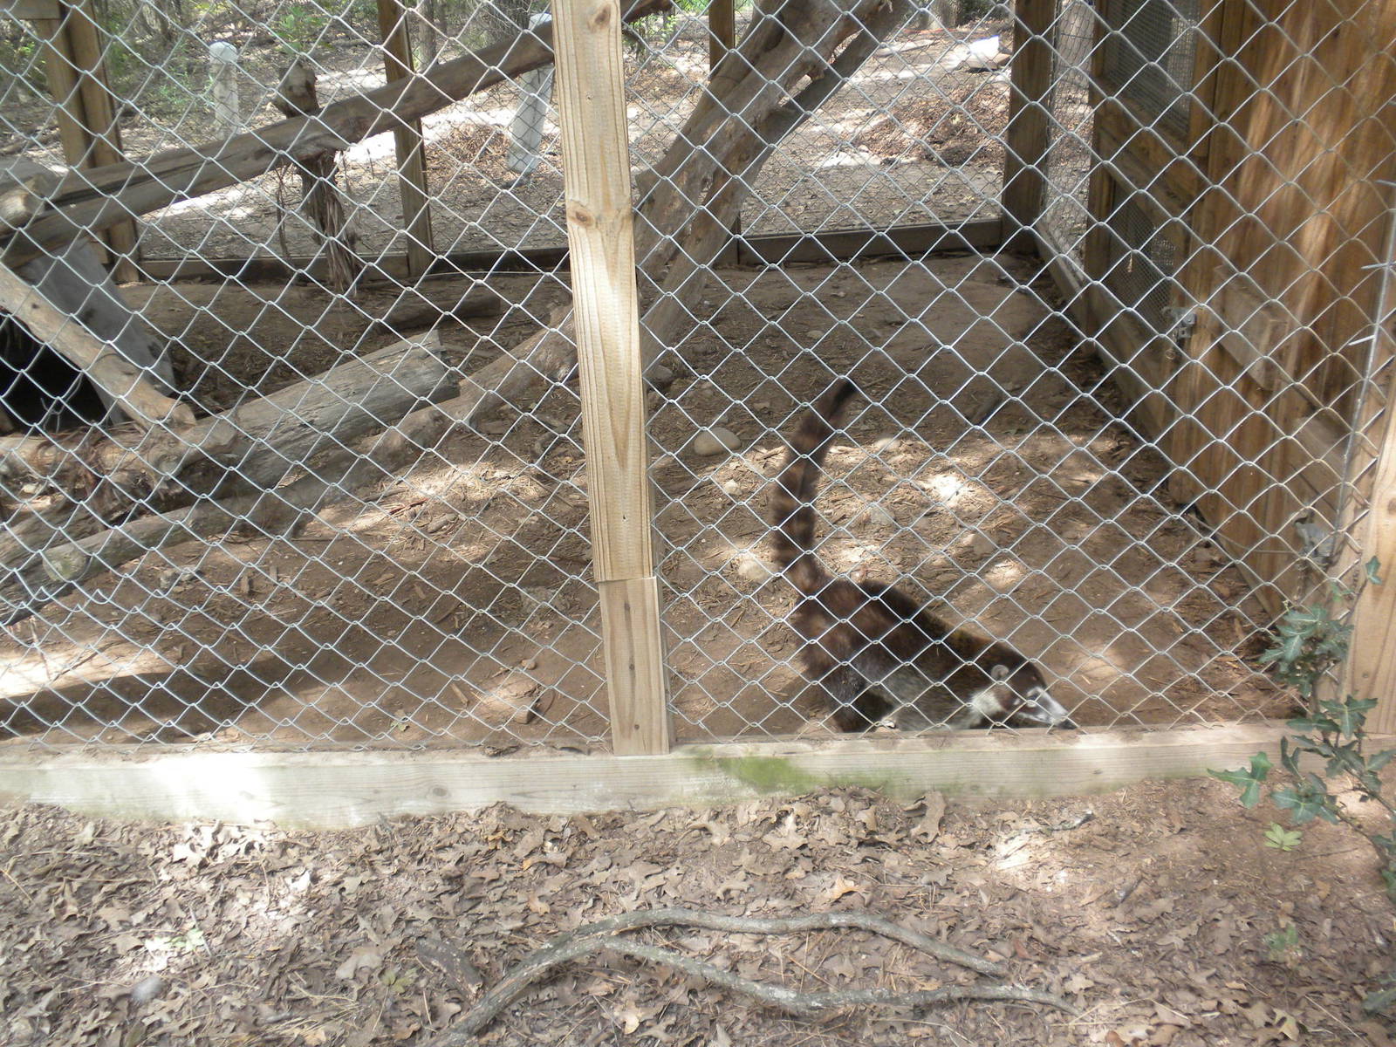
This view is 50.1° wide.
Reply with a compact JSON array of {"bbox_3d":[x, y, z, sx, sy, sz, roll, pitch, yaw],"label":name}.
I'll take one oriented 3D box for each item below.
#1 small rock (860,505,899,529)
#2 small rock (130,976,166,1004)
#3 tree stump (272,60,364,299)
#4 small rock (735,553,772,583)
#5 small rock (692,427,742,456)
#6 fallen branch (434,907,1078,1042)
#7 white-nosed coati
[{"bbox_3d":[0.402,-0.014,3.293,0.082,0.043,0.065,-2,23,0],"label":"small rock"},{"bbox_3d":[-0.748,0.634,2.026,0.048,0.034,0.042,-2,23,0],"label":"small rock"},{"bbox_3d":[-1.312,-1.195,5.150,0.230,0.800,0.200,-2,23,0],"label":"tree stump"},{"bbox_3d":[0.114,0.092,3.061,0.080,0.048,0.068,-2,23,0],"label":"small rock"},{"bbox_3d":[0.047,-0.205,3.765,0.125,0.065,0.095,-2,23,0],"label":"small rock"},{"bbox_3d":[0.071,0.593,2.006,0.830,0.060,0.260,-2,23,0],"label":"fallen branch"},{"bbox_3d":[0.360,0.064,2.376,0.490,0.590,0.190,2,23,11],"label":"white-nosed coati"}]

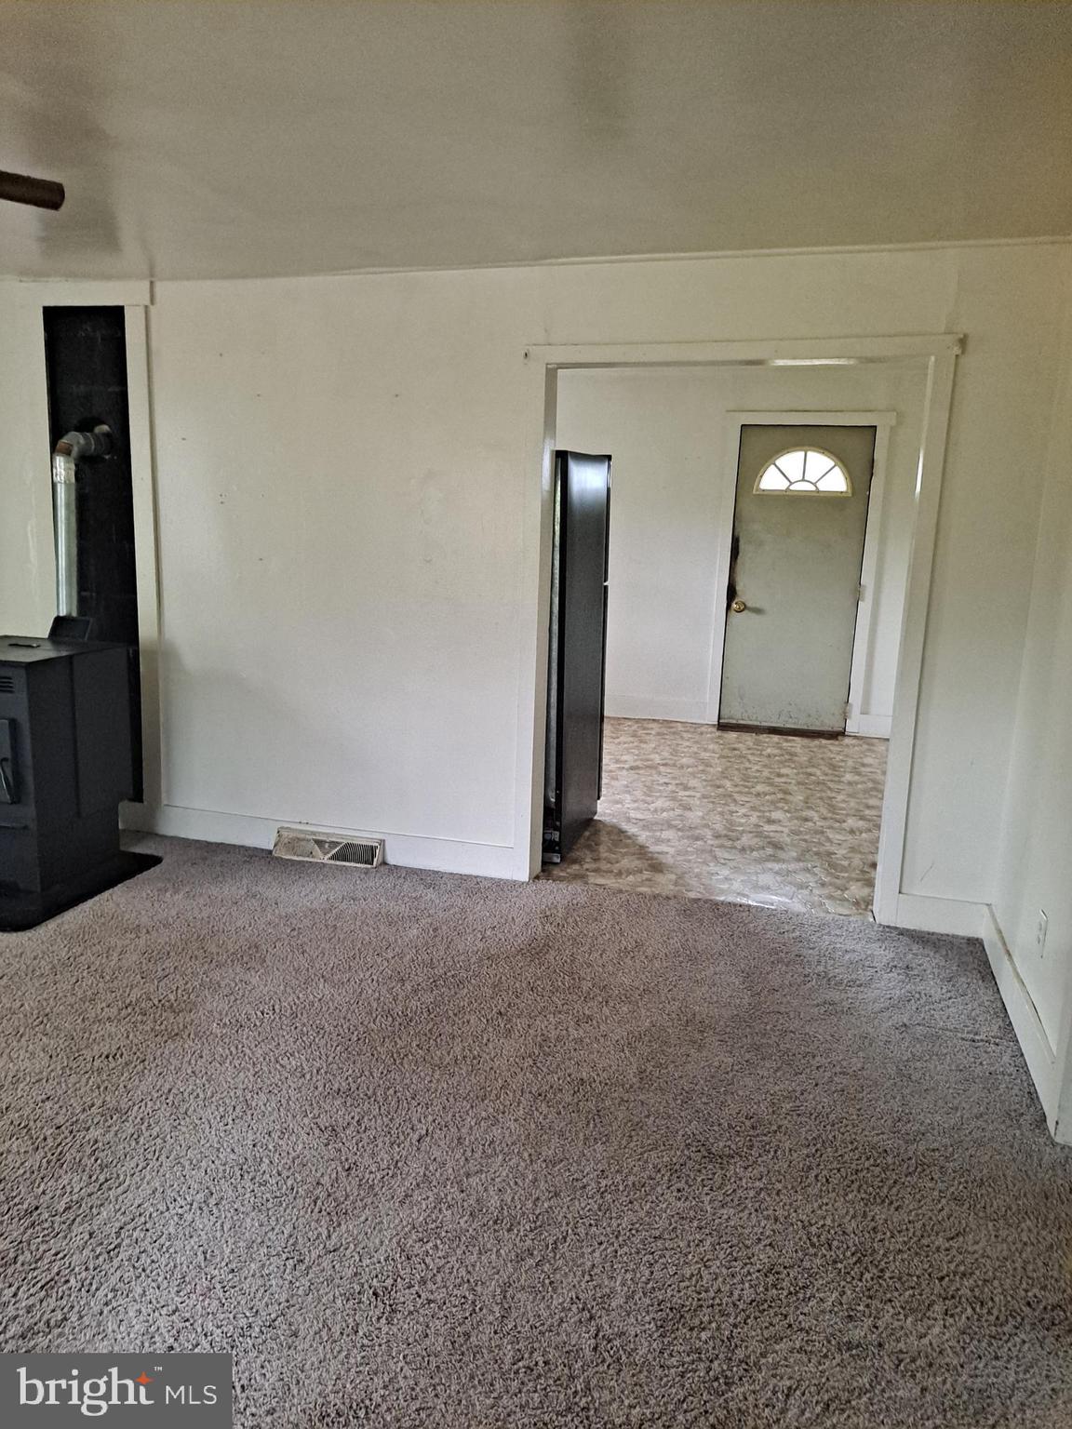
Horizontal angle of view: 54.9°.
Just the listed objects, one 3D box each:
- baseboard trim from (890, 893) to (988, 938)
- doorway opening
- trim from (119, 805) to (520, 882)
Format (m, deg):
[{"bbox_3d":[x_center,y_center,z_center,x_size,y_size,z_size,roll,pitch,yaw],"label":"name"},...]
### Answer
[{"bbox_3d":[1.418,0.704,3.638,0.305,0.128,0.022,5,11,16],"label":"baseboard trim"},{"bbox_3d":[0.653,-0.299,3.764,1.454,2.013,0.140,5,11,16],"label":"doorway opening"},{"bbox_3d":[-0.939,0.518,4.324,1.860,0.134,0.022,5,11,16],"label":"trim"}]

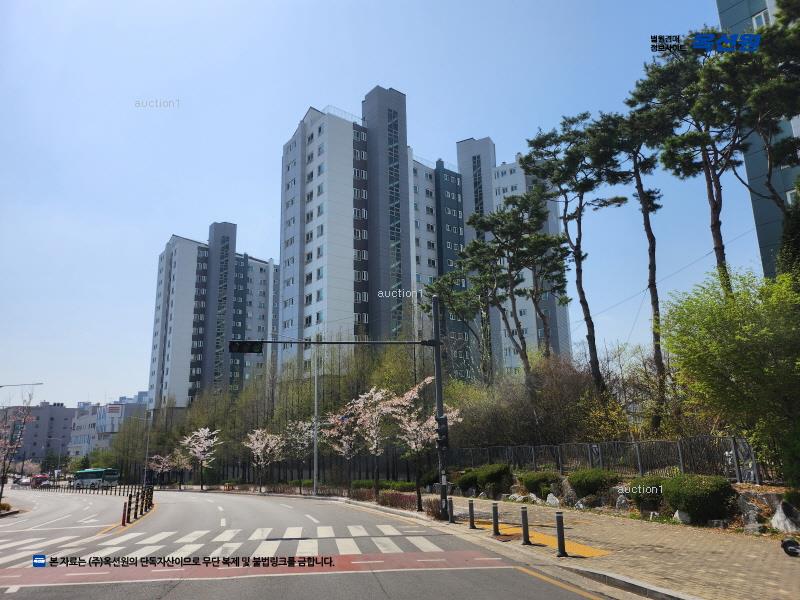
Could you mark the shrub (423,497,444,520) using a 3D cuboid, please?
[{"bbox_3d":[1.262,7.854,20.900,0.850,0.820,1.000,-2,-13,0],"label":"shrub"}]

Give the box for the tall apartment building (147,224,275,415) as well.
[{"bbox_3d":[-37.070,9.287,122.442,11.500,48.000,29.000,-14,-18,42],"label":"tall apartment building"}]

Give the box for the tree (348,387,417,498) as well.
[{"bbox_3d":[-1.093,8.279,32.762,3.600,6.527,3.500,-2,-13,0],"label":"tree"}]

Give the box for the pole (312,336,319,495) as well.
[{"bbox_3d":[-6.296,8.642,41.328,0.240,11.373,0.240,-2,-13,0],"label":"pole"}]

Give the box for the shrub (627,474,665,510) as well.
[{"bbox_3d":[7.426,5.772,16.600,1.102,0.988,1.102,-7,-14,22],"label":"shrub"}]

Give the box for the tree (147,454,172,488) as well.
[{"bbox_3d":[-24.698,17.765,57.382,2.672,3.440,2.700,4,-14,-22],"label":"tree"}]

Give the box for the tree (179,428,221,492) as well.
[{"bbox_3d":[-17.413,13.988,49.105,3.672,5.440,3.500,3,-14,-19],"label":"tree"}]

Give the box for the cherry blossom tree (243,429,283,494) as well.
[{"bbox_3d":[-12.306,14.327,49.643,3.500,5.510,3.300,-2,-13,0],"label":"cherry blossom tree"}]

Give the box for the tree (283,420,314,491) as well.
[{"bbox_3d":[-6.729,10.472,37.028,2.237,4.747,2.300,1,-13,-10],"label":"tree"}]

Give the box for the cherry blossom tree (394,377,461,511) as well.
[{"bbox_3d":[1.249,6.433,25.188,2.900,5.894,2.900,-2,-13,0],"label":"cherry blossom tree"}]

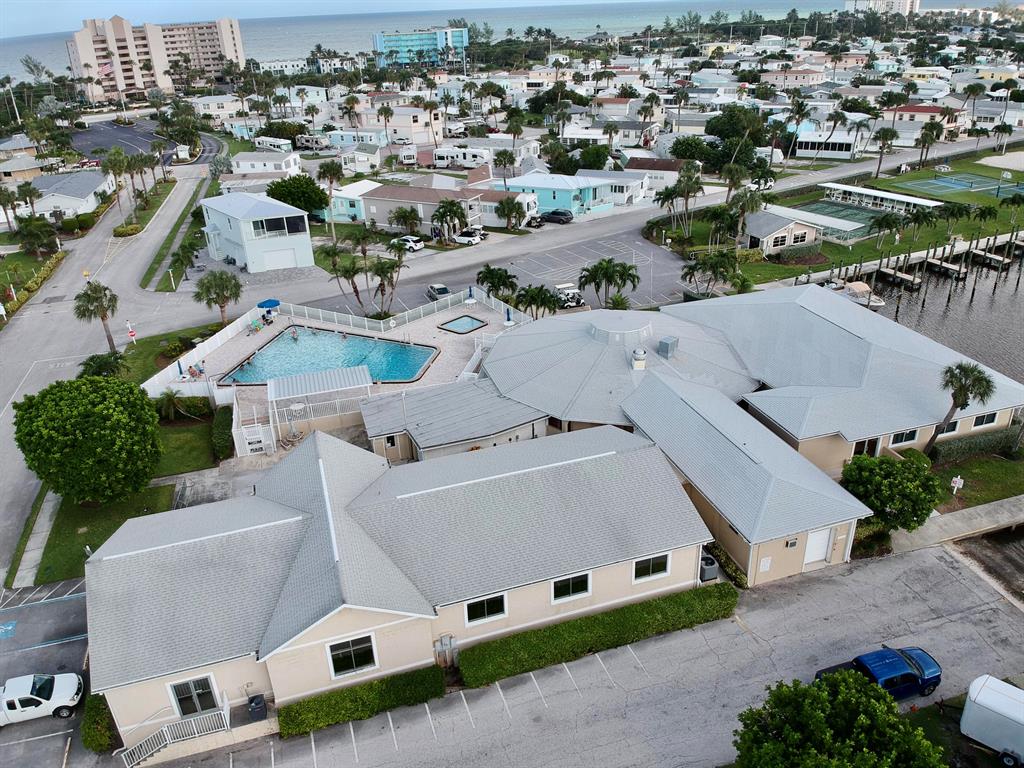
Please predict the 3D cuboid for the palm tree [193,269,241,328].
[{"bbox_3d":[-29.050,-8.440,73.900,4.890,5.830,4.890,-13,29,-20],"label":"palm tree"}]

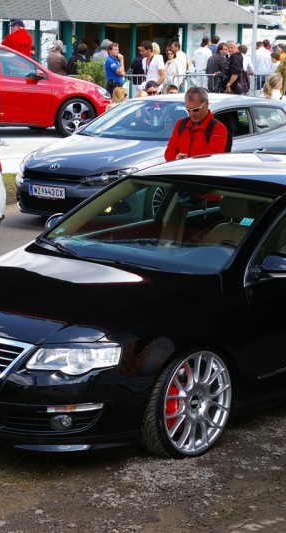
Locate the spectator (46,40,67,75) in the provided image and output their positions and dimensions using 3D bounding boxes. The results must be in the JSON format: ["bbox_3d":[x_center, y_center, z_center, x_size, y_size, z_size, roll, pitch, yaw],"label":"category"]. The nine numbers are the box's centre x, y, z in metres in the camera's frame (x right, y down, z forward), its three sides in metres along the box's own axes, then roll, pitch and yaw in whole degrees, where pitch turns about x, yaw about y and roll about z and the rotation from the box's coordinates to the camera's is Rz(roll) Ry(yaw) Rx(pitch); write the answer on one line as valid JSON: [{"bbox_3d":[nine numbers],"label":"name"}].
[{"bbox_3d":[-1.689,-3.558,29.157,0.500,1.720,0.330,3,11,9],"label":"spectator"}]

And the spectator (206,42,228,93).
[{"bbox_3d":[1.352,-3.281,27.740,0.380,1.750,0.500,1,9,3],"label":"spectator"}]

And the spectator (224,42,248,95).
[{"bbox_3d":[1.579,-3.044,25.960,0.420,1.760,0.500,-4,12,-30],"label":"spectator"}]

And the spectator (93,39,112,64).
[{"bbox_3d":[-0.763,-3.641,29.645,0.500,1.740,0.320,4,10,17],"label":"spectator"}]

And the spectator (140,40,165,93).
[{"bbox_3d":[0.127,-2.715,23.759,0.500,1.750,0.380,11,14,40],"label":"spectator"}]

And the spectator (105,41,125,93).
[{"bbox_3d":[-0.547,-3.187,27.146,0.360,1.760,0.480,5,10,20],"label":"spectator"}]

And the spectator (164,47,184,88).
[{"bbox_3d":[0.566,-3.575,30.135,0.480,1.620,0.320,2,10,6],"label":"spectator"}]

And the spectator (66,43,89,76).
[{"bbox_3d":[-1.250,-3.426,28.739,0.500,1.740,0.360,6,11,30],"label":"spectator"}]

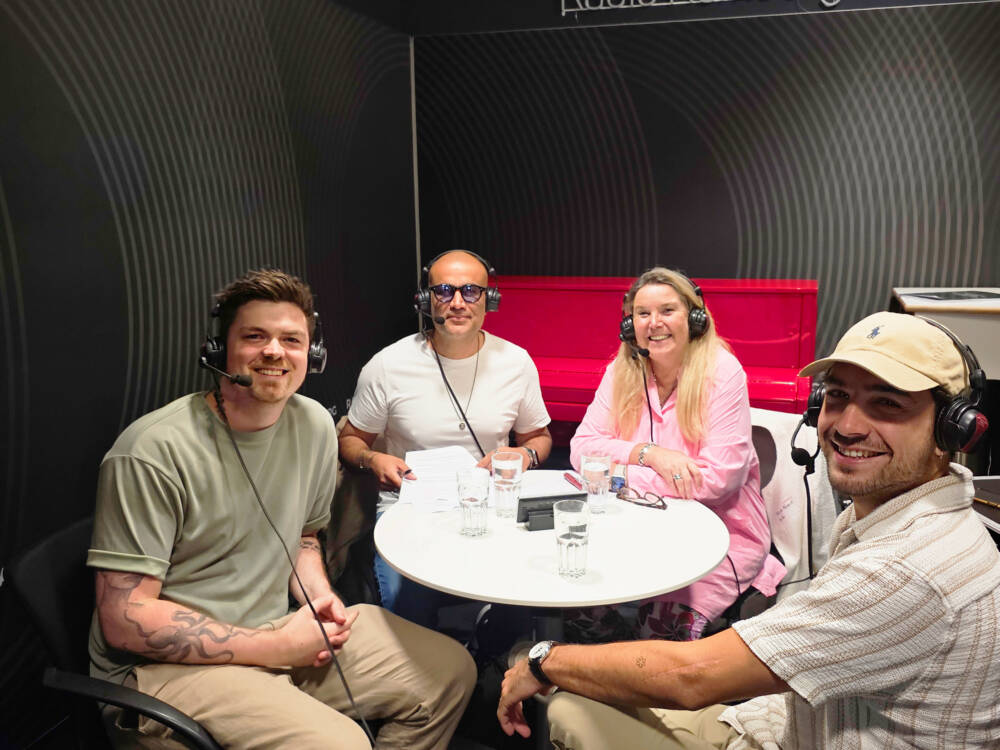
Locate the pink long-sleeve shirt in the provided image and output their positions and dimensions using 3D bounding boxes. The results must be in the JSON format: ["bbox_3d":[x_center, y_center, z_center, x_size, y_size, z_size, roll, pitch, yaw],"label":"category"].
[{"bbox_3d":[0.474,0.231,1.774,0.530,0.610,0.520,4,10,26],"label":"pink long-sleeve shirt"}]

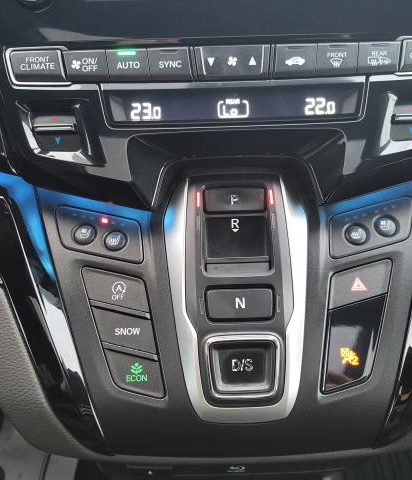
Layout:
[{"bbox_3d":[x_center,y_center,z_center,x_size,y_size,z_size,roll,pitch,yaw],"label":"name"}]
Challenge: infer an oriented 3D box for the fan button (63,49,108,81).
[{"bbox_3d":[-0.068,-0.101,0.280,0.024,0.018,0.010,-2,14,0],"label":"fan button"}]

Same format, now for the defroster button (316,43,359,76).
[{"bbox_3d":[0.076,-0.105,0.280,0.023,0.017,0.010,-2,14,0],"label":"defroster button"}]

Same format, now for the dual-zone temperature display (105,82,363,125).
[{"bbox_3d":[0.018,-0.081,0.285,0.146,0.023,0.010,-2,14,0],"label":"dual-zone temperature display"}]

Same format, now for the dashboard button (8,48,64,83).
[{"bbox_3d":[-0.096,-0.101,0.281,0.028,0.017,0.012,-2,14,0],"label":"dashboard button"}]

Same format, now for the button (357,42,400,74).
[{"bbox_3d":[0.099,-0.105,0.280,0.023,0.016,0.010,-2,14,0],"label":"button"}]

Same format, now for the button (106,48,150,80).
[{"bbox_3d":[-0.044,-0.101,0.280,0.023,0.018,0.010,-2,14,0],"label":"button"}]

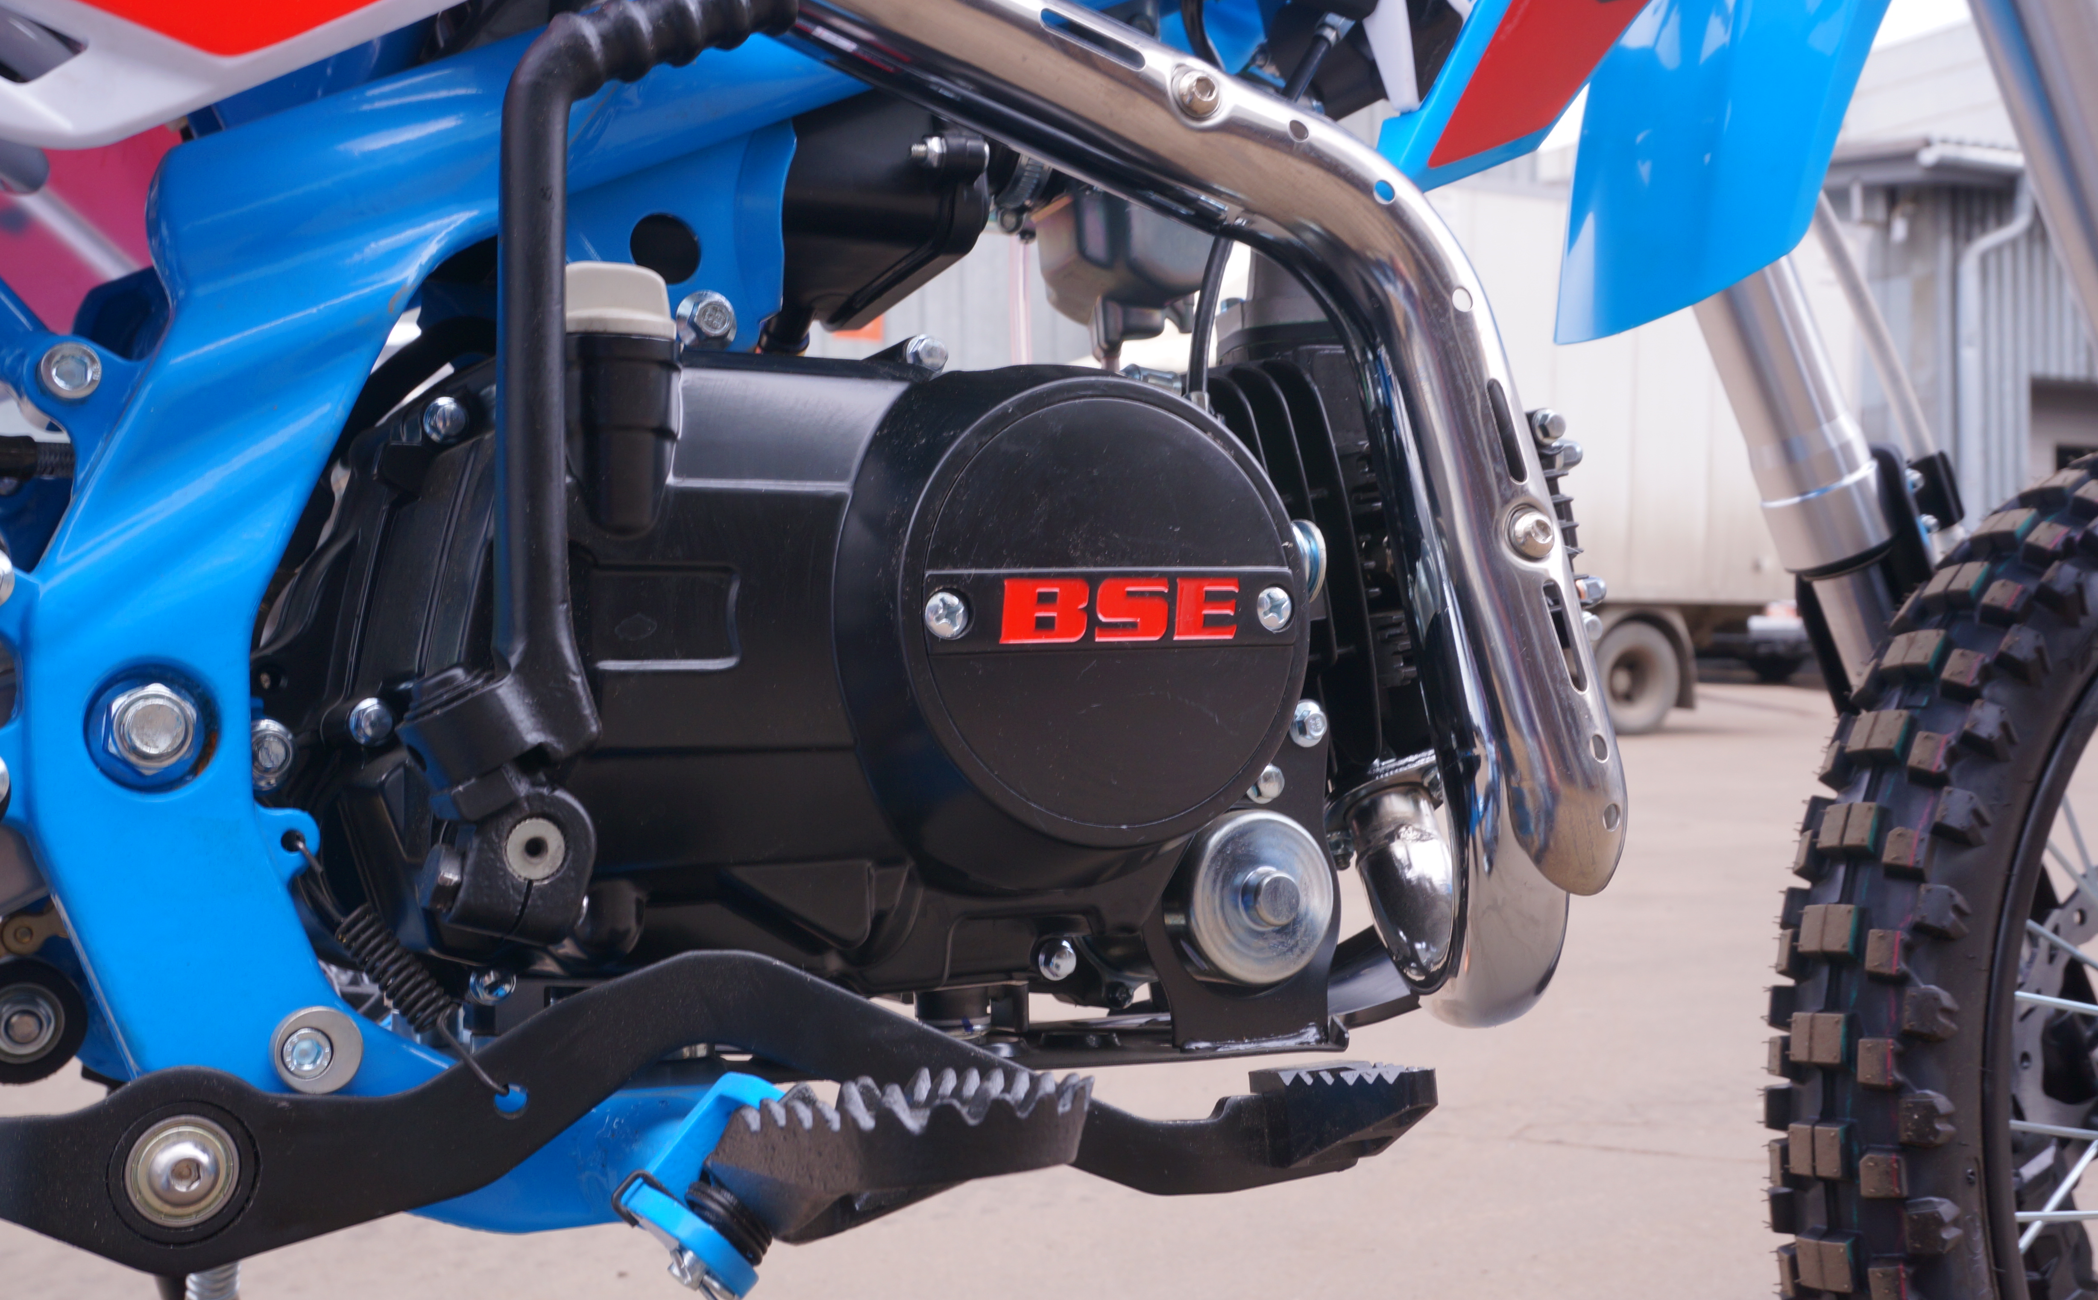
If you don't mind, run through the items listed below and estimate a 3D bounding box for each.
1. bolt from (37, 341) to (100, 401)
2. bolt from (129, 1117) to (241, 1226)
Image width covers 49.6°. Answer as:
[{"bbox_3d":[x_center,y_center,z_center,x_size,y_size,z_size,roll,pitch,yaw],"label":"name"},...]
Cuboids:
[{"bbox_3d":[-0.224,-0.064,0.520,0.013,0.013,0.009,0,-1,-28],"label":"bolt"},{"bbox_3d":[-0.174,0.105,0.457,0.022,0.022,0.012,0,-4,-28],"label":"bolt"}]

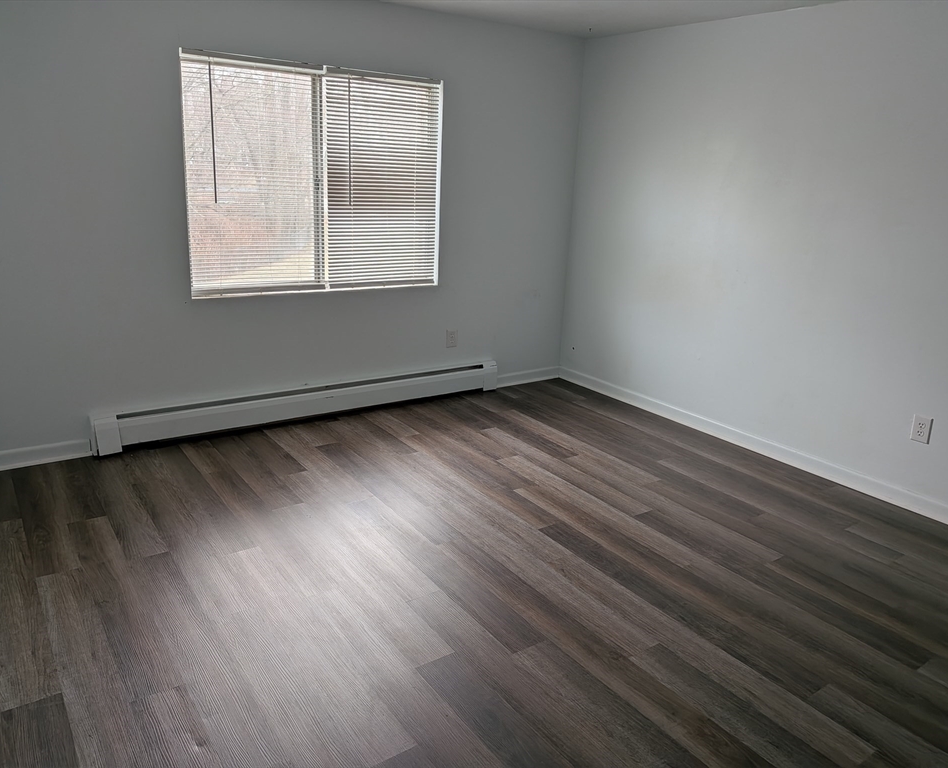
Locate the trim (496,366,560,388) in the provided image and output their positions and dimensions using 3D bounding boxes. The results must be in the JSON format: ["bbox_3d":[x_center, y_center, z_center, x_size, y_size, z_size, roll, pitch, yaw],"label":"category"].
[{"bbox_3d":[0.395,-0.051,5.192,0.635,0.084,0.015,-9,20,-34],"label":"trim"}]

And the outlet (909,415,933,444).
[{"bbox_3d":[2.108,0.214,3.340,0.008,0.122,0.079,-9,20,-34],"label":"outlet"}]

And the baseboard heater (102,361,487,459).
[{"bbox_3d":[-0.878,0.105,4.240,2.505,0.208,0.075,-9,20,-34],"label":"baseboard heater"}]

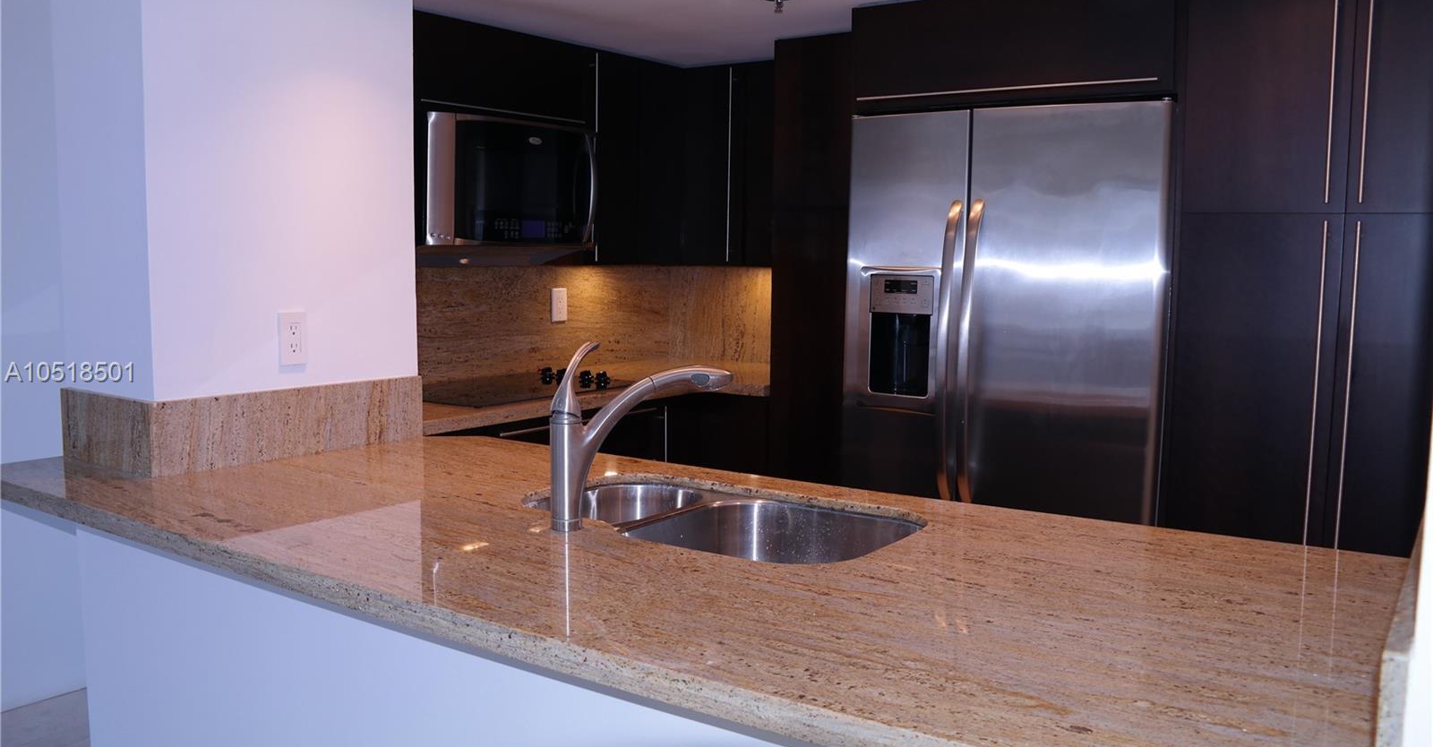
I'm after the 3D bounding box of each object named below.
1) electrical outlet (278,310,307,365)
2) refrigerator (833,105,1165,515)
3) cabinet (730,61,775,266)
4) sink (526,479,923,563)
[{"bbox_3d":[-0.966,-0.081,2.455,0.010,0.117,0.071,4,7,32],"label":"electrical outlet"},{"bbox_3d":[0.977,0.129,3.419,0.910,1.790,0.820,4,7,32],"label":"refrigerator"},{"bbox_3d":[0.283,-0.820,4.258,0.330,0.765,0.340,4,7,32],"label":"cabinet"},{"bbox_3d":[-0.018,0.370,1.963,0.760,0.220,0.470,4,7,32],"label":"sink"}]

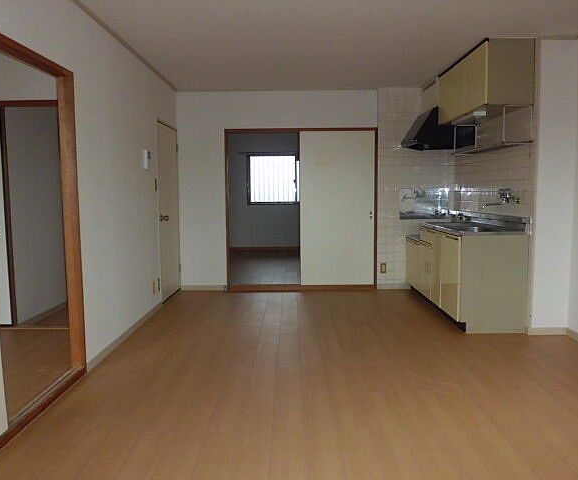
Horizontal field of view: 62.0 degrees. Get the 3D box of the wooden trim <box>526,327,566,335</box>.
[{"bbox_3d":[1.998,0.709,3.737,0.320,0.065,0.020,0,5,0],"label":"wooden trim"}]

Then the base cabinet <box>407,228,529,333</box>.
[{"bbox_3d":[1.600,0.261,4.624,0.540,0.790,1.780,0,5,0],"label":"base cabinet"}]

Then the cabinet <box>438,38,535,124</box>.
[{"bbox_3d":[1.659,-1.316,4.157,0.355,0.495,1.160,0,5,0],"label":"cabinet"}]

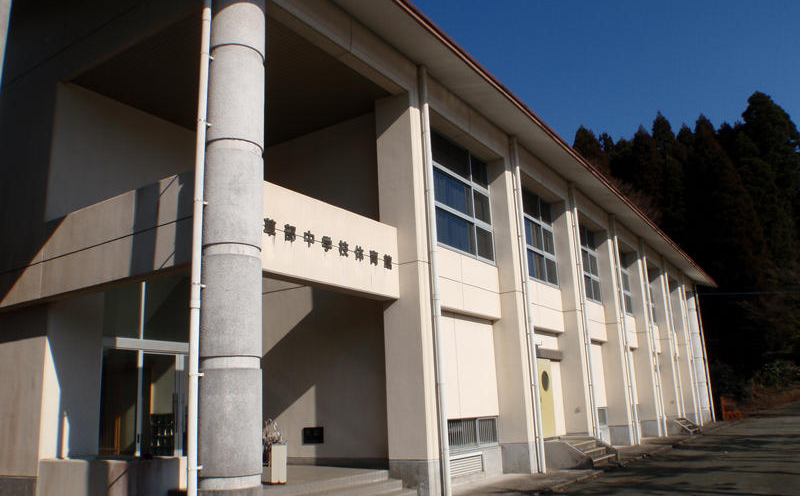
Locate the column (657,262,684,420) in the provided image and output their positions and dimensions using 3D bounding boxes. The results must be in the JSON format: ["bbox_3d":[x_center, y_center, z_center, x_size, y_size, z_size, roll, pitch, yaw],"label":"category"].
[{"bbox_3d":[12.949,4.732,31.776,0.708,8.181,0.697,-11,-16,32],"label":"column"}]

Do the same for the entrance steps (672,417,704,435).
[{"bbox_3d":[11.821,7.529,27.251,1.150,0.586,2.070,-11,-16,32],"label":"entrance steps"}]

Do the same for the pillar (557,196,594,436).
[{"bbox_3d":[4.950,2.169,18.982,0.759,7.394,0.713,-11,-16,32],"label":"pillar"}]

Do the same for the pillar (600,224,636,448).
[{"bbox_3d":[7.309,2.924,22.515,0.759,7.510,0.713,-11,-16,32],"label":"pillar"}]

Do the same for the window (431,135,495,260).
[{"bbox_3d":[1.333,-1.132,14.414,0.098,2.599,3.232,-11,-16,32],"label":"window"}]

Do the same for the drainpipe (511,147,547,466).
[{"bbox_3d":[3.234,1.166,16.372,0.113,8.554,0.113,-11,-16,32],"label":"drainpipe"}]

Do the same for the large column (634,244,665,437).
[{"bbox_3d":[10.395,3.903,27.961,0.708,8.181,0.697,-11,-16,32],"label":"large column"}]

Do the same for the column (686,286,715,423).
[{"bbox_3d":[16.721,5.990,36.577,0.736,7.498,0.736,-11,-16,32],"label":"column"}]

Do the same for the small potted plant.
[{"bbox_3d":[-2.242,3.530,11.392,0.389,1.085,0.389,-11,-16,32],"label":"small potted plant"}]

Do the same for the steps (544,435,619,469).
[{"bbox_3d":[4.737,5.459,17.355,1.539,0.632,2.560,-11,-16,32],"label":"steps"}]

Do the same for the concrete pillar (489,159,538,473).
[{"bbox_3d":[2.802,1.440,16.622,0.708,8.181,0.697,-11,-16,32],"label":"concrete pillar"}]

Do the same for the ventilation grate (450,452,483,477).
[{"bbox_3d":[1.428,4.710,14.028,0.097,0.356,1.620,-11,-16,32],"label":"ventilation grate"}]

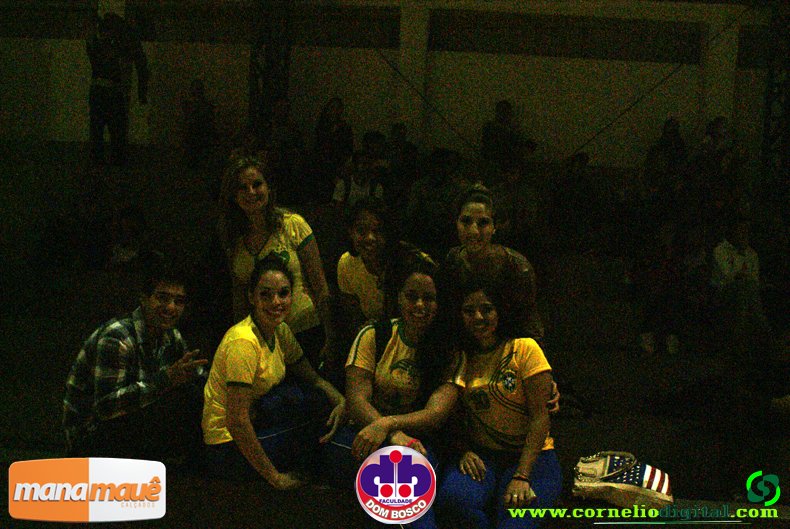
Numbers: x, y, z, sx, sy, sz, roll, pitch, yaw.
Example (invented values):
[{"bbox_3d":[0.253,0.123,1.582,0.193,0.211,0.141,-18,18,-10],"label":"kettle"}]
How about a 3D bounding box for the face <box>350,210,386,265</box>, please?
[{"bbox_3d":[-0.110,-0.112,3.280,0.148,0.218,0.165,3,1,-15],"label":"face"}]

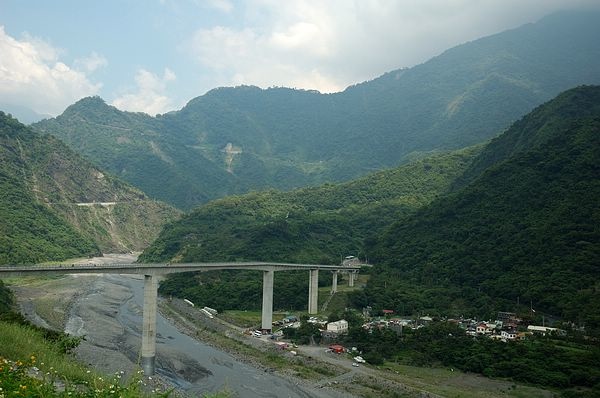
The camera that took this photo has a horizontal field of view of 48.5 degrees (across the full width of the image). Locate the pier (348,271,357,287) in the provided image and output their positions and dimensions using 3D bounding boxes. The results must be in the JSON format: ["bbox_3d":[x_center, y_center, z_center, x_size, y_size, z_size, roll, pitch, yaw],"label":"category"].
[{"bbox_3d":[44.960,68.250,570.000,6.000,13.800,2.500,0,-3,25],"label":"pier"}]

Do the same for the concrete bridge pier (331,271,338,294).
[{"bbox_3d":[27.830,67.370,537.000,6.000,19.000,2.500,0,-3,25],"label":"concrete bridge pier"}]

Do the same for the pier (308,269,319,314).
[{"bbox_3d":[10.370,69.710,500.000,5.400,34.000,3.200,0,-3,27],"label":"pier"}]

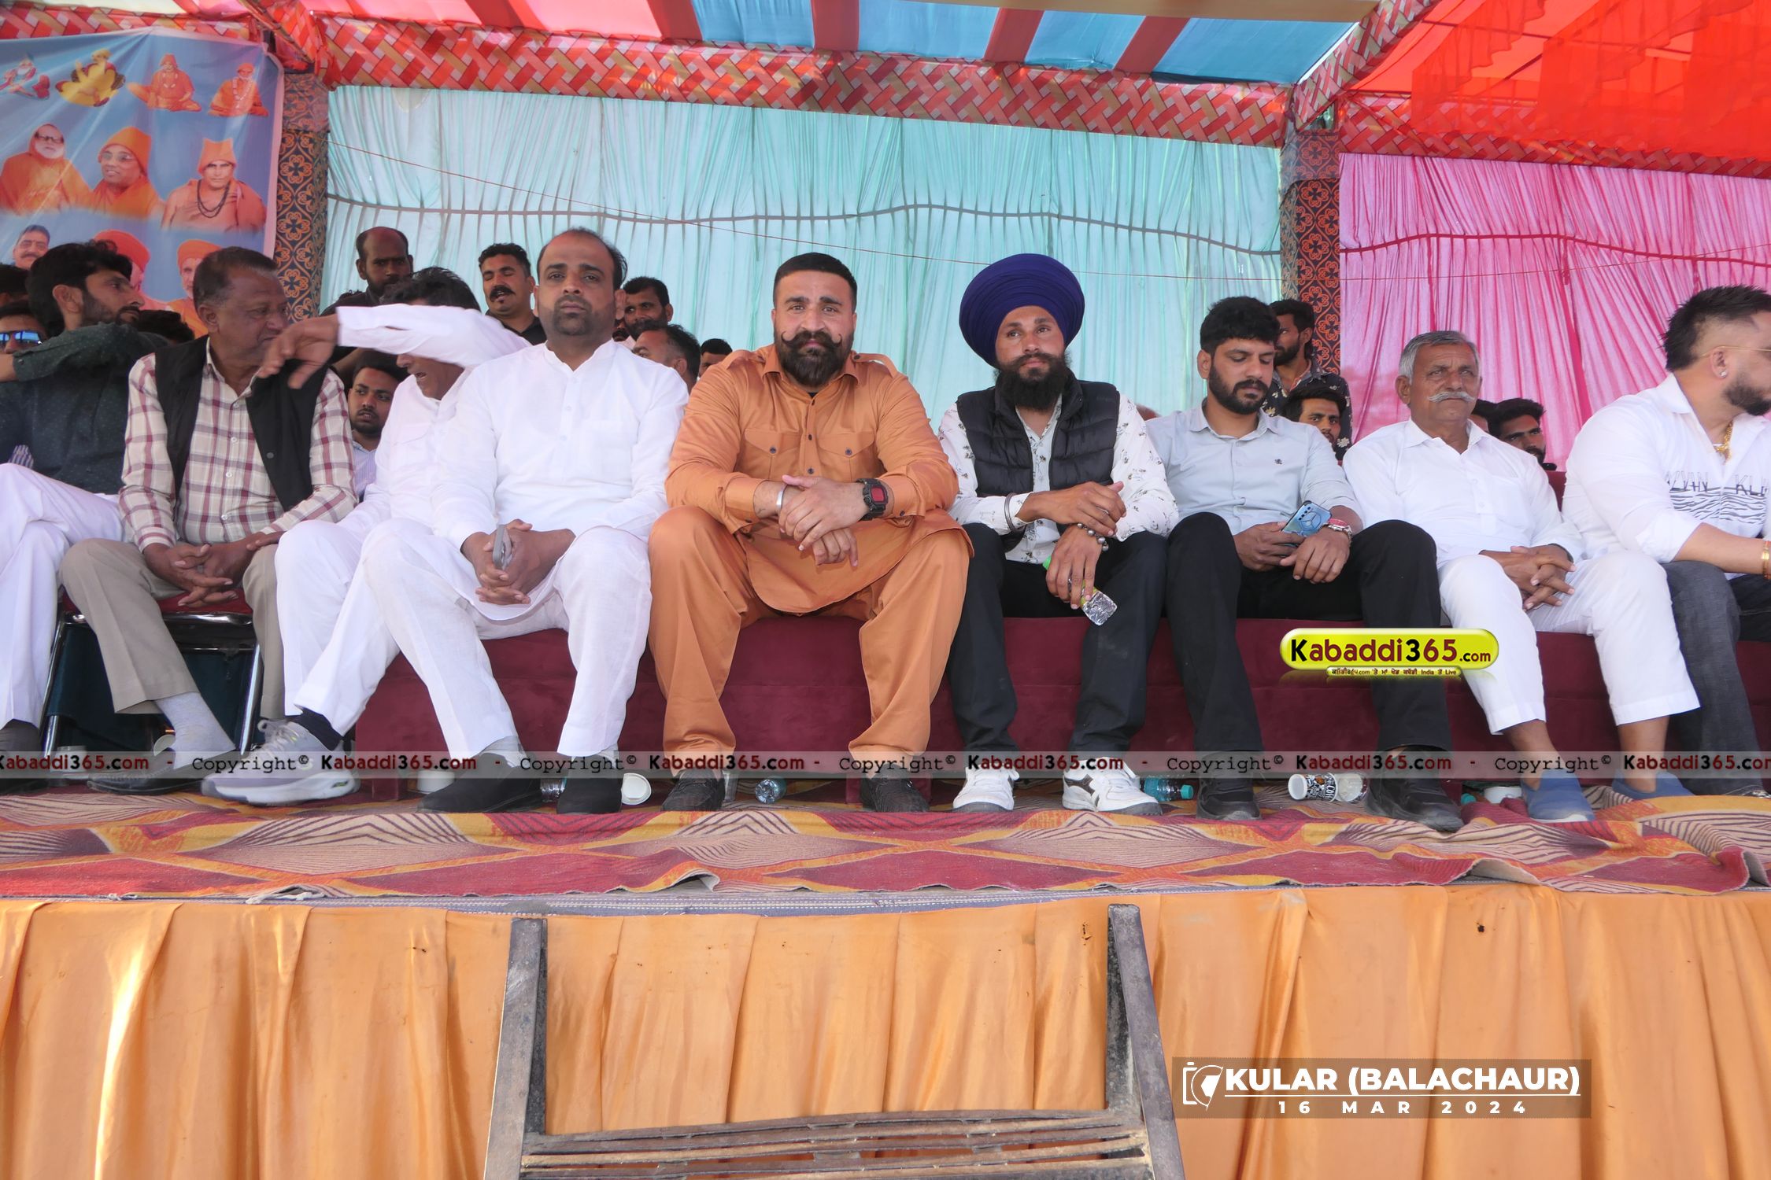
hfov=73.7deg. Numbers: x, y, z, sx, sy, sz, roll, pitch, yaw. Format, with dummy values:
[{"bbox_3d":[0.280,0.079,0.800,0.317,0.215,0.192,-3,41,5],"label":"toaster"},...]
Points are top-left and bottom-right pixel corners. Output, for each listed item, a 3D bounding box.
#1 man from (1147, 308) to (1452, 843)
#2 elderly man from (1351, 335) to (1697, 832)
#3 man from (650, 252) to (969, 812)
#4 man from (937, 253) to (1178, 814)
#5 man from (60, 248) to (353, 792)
[{"bbox_3d":[0.800,-0.117,2.530,0.570,1.120,0.840,0,-3,7],"label":"man"},{"bbox_3d":[1.400,-0.092,2.700,0.640,1.100,0.820,1,-3,1],"label":"elderly man"},{"bbox_3d":[-0.155,-0.154,2.520,0.620,1.170,0.740,1,-3,-3],"label":"man"},{"bbox_3d":[0.365,-0.165,2.580,0.520,1.210,0.800,1,-3,0],"label":"man"},{"bbox_3d":[-1.490,-0.198,2.670,0.570,1.240,0.770,1,-3,-15],"label":"man"}]

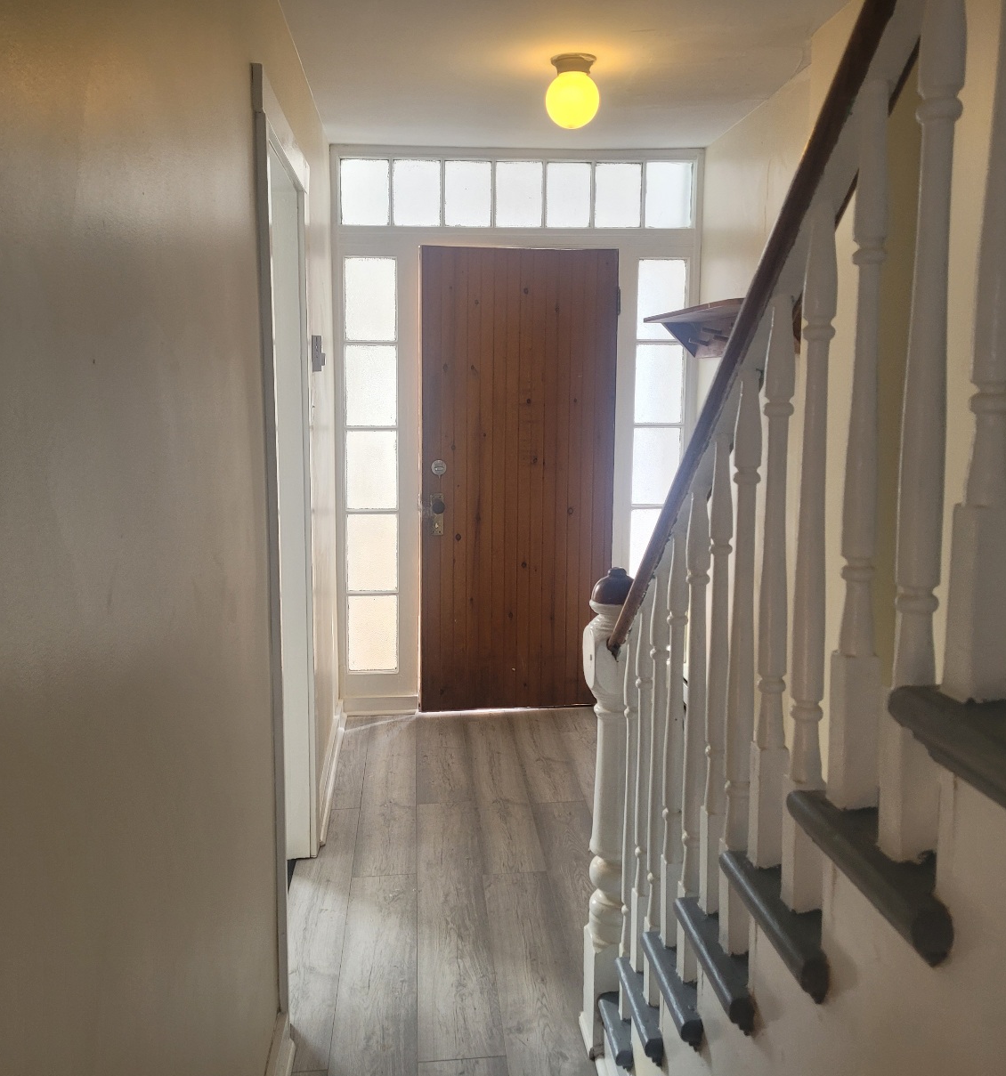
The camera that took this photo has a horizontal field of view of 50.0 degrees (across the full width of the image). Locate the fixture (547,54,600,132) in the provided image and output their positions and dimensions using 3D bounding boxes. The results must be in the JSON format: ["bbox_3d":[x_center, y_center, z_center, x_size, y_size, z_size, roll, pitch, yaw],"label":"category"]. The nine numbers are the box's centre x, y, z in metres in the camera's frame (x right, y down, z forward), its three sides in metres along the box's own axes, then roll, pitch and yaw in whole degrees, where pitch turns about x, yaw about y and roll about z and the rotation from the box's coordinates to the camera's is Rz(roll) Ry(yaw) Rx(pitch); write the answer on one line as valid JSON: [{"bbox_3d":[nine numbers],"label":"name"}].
[{"bbox_3d":[0.204,-1.300,3.151,0.156,0.200,0.156,0,8,-4],"label":"fixture"}]

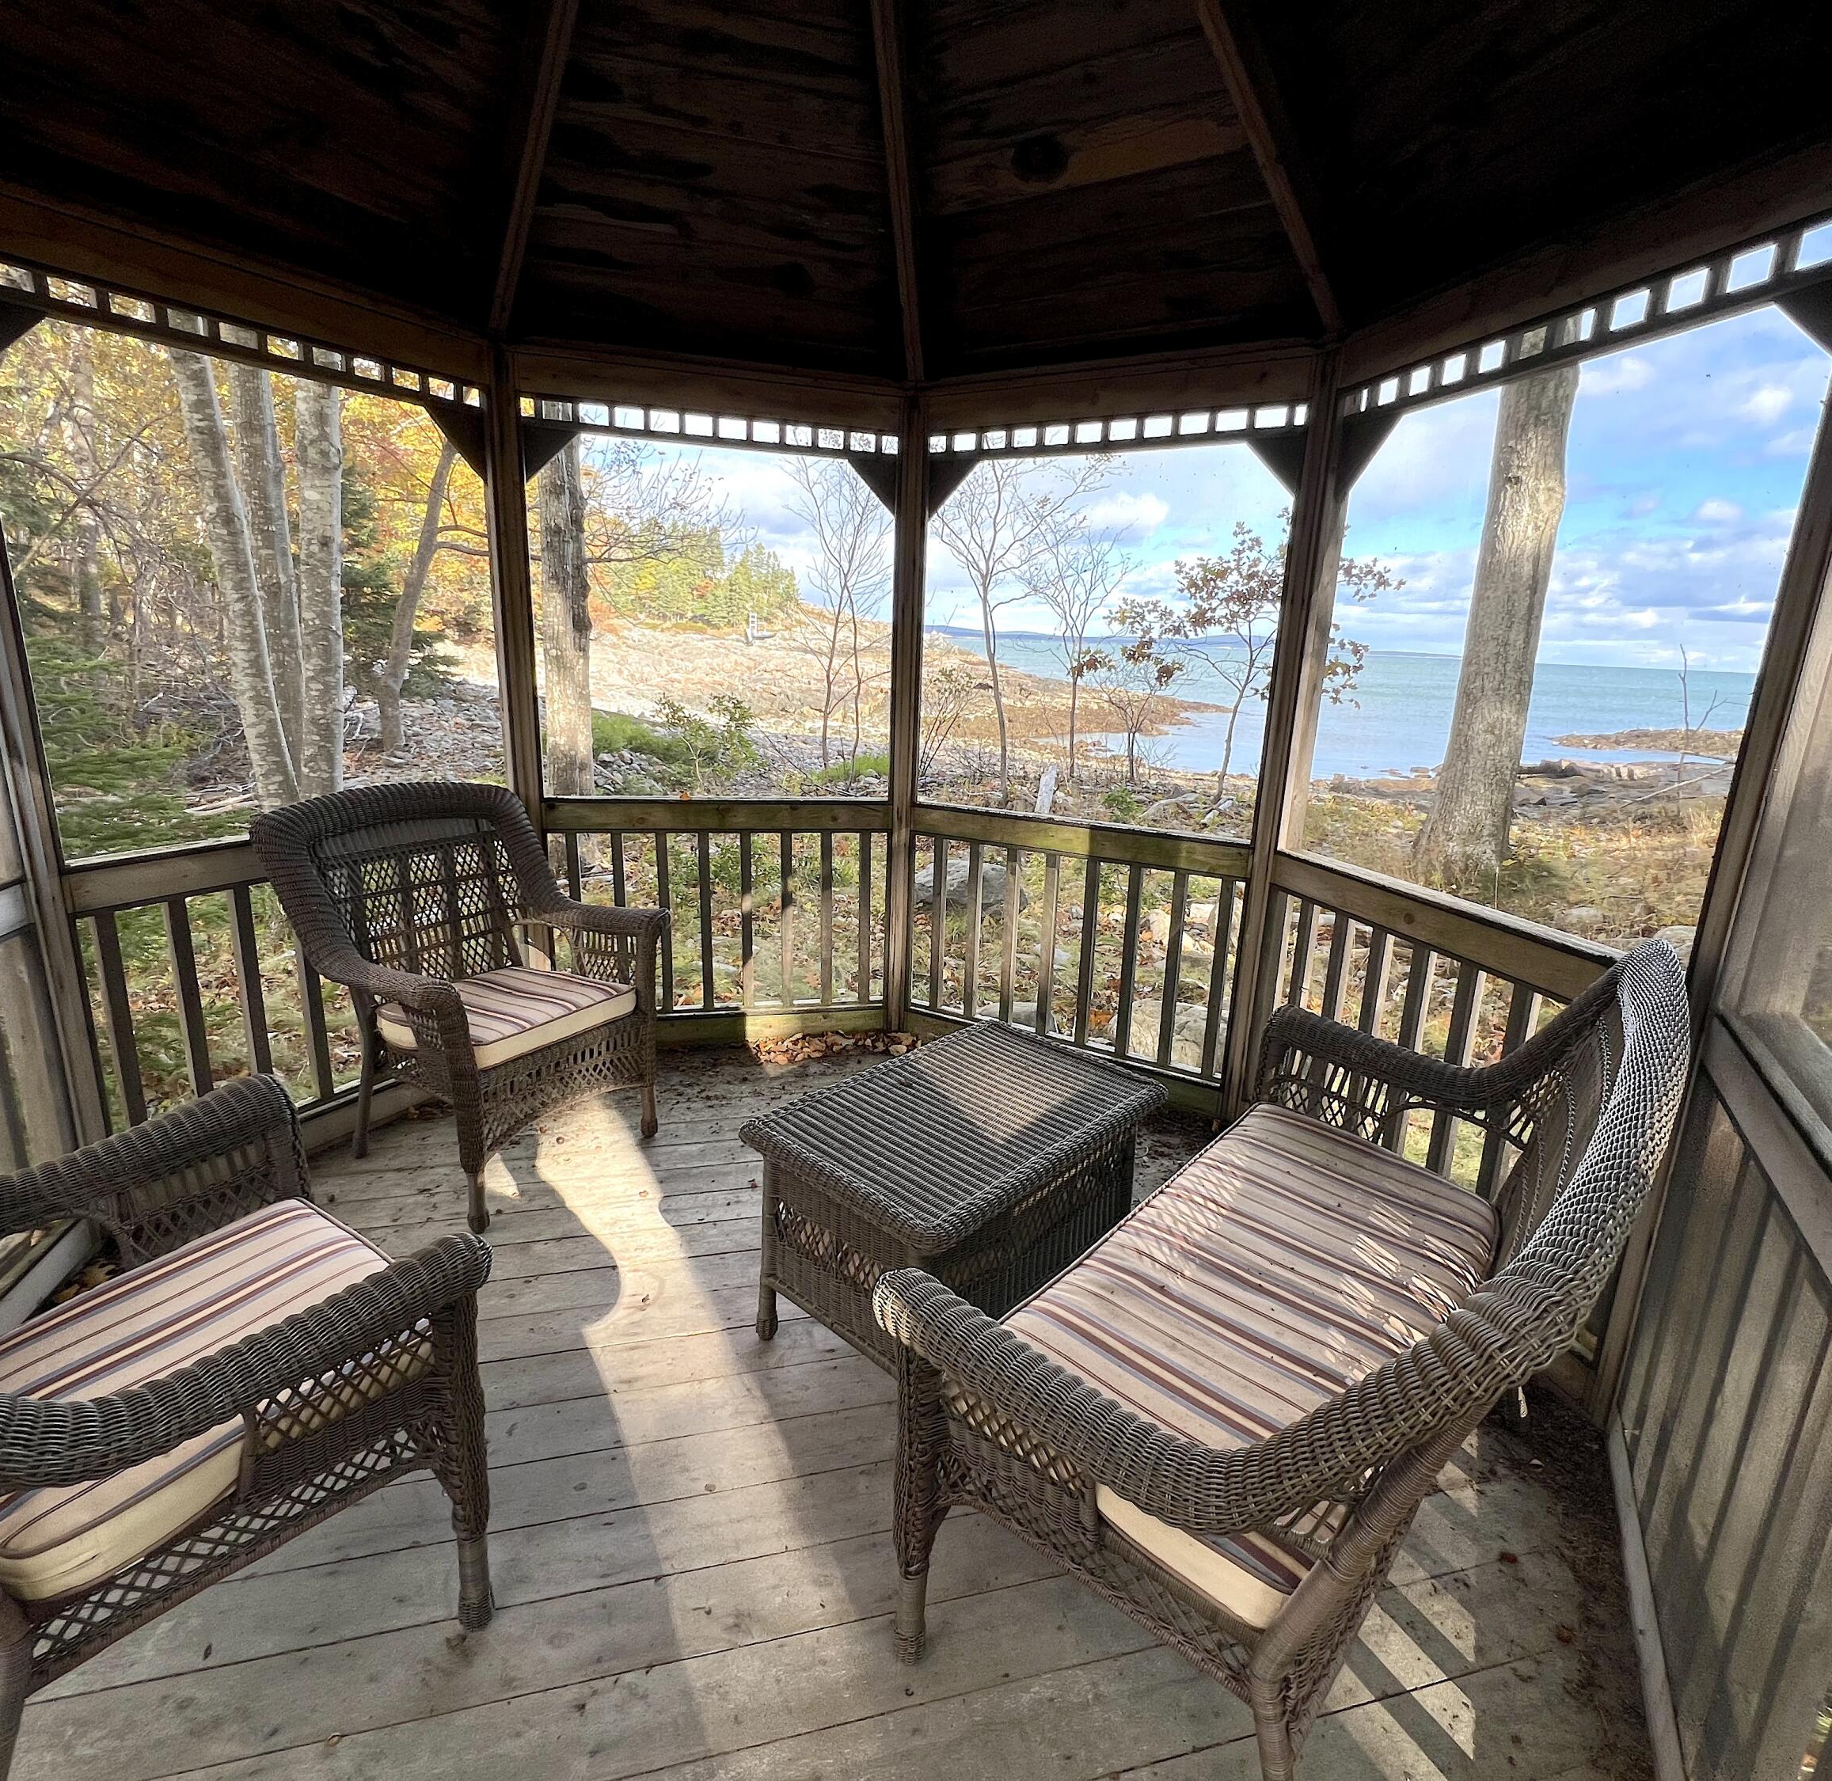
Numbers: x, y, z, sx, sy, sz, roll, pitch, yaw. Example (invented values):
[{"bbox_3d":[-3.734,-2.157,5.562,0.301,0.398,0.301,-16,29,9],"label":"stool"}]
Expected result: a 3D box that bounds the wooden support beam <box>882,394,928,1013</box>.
[{"bbox_3d":[-0.047,-0.586,3.418,0.105,2.340,0.105,4,15,7],"label":"wooden support beam"}]

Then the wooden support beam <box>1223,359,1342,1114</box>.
[{"bbox_3d":[1.116,-0.375,2.772,0.105,2.340,0.105,-9,18,-36],"label":"wooden support beam"}]

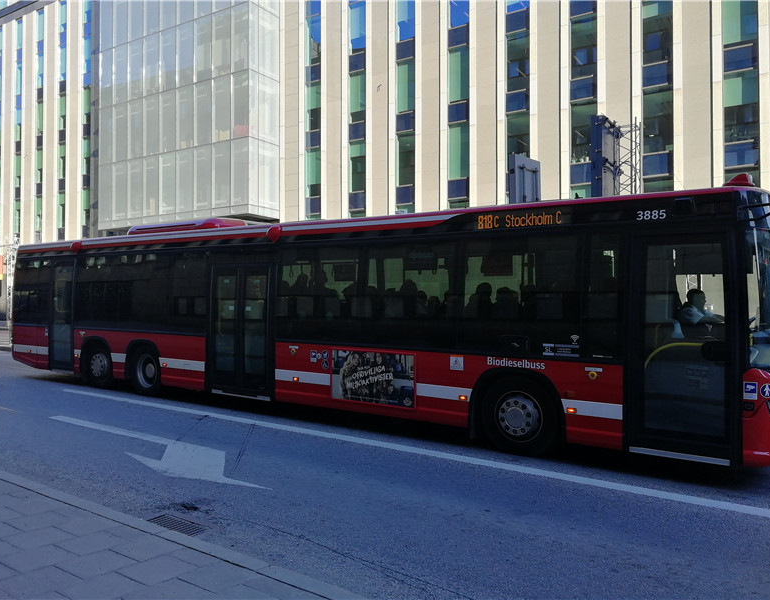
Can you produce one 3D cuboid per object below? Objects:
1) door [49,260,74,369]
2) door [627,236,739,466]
[{"bbox_3d":[-6.805,0.296,13.119,0.830,2.229,0.080,1,0,35],"label":"door"},{"bbox_3d":[3.005,0.491,6.328,0.998,2.215,0.080,1,0,35],"label":"door"}]

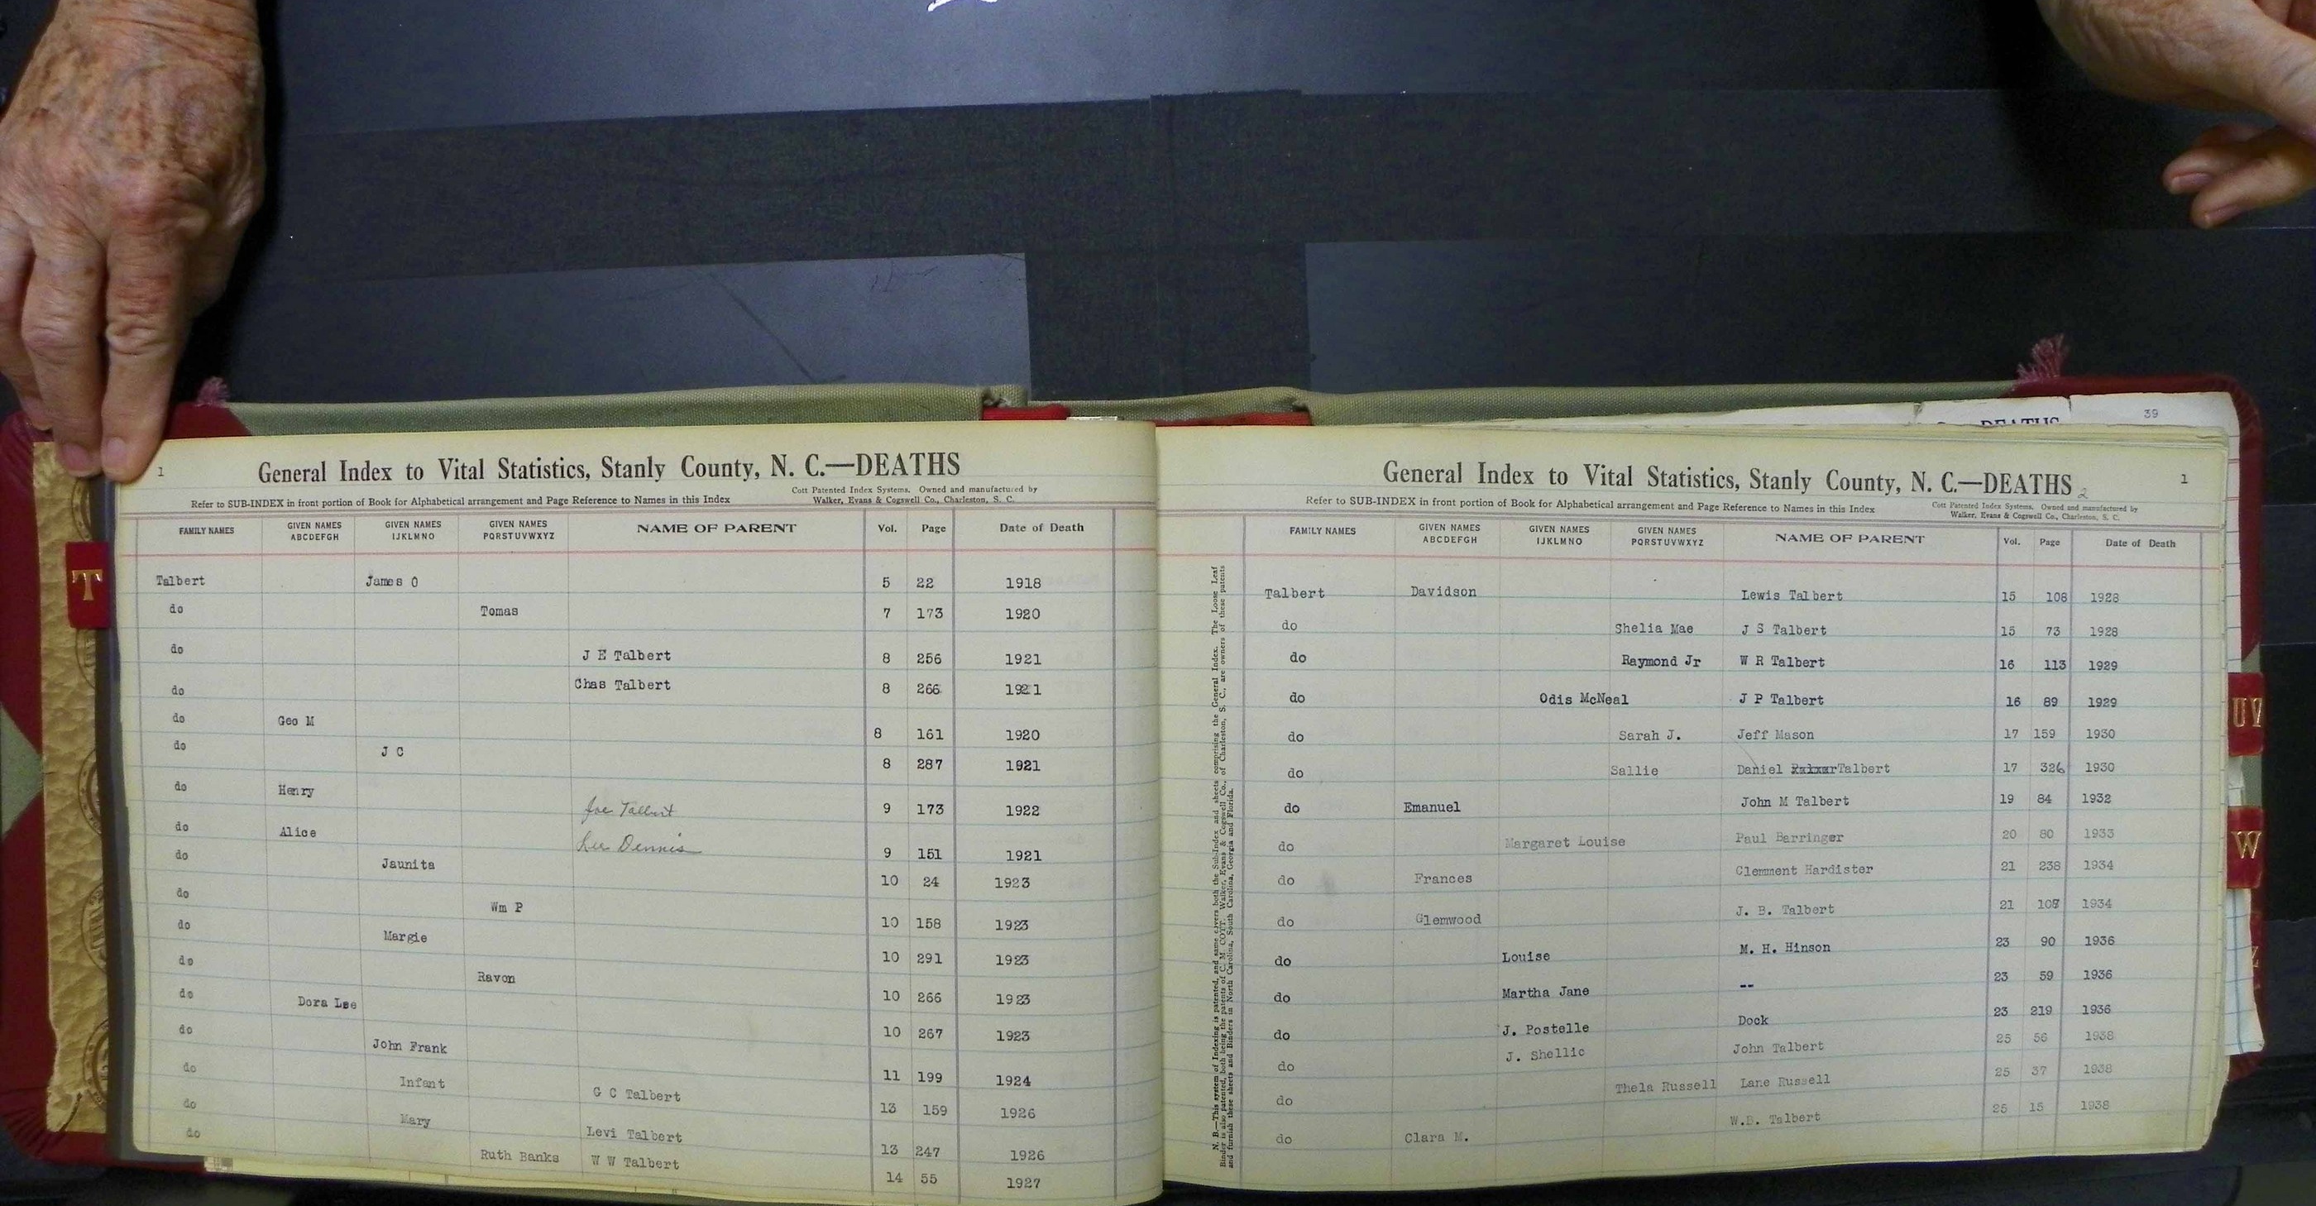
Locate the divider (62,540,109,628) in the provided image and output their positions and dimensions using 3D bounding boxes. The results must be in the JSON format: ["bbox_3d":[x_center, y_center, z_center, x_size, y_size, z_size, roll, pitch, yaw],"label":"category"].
[{"bbox_3d":[-0.343,-0.005,0.557,0.015,0.002,0.028,-2,88,6],"label":"divider"}]

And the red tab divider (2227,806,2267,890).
[{"bbox_3d":[0.350,0.079,0.560,0.013,0.002,0.027,0,88,-6],"label":"red tab divider"}]

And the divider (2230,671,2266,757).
[{"bbox_3d":[0.350,0.036,0.560,0.013,0.002,0.027,0,88,-6],"label":"divider"}]

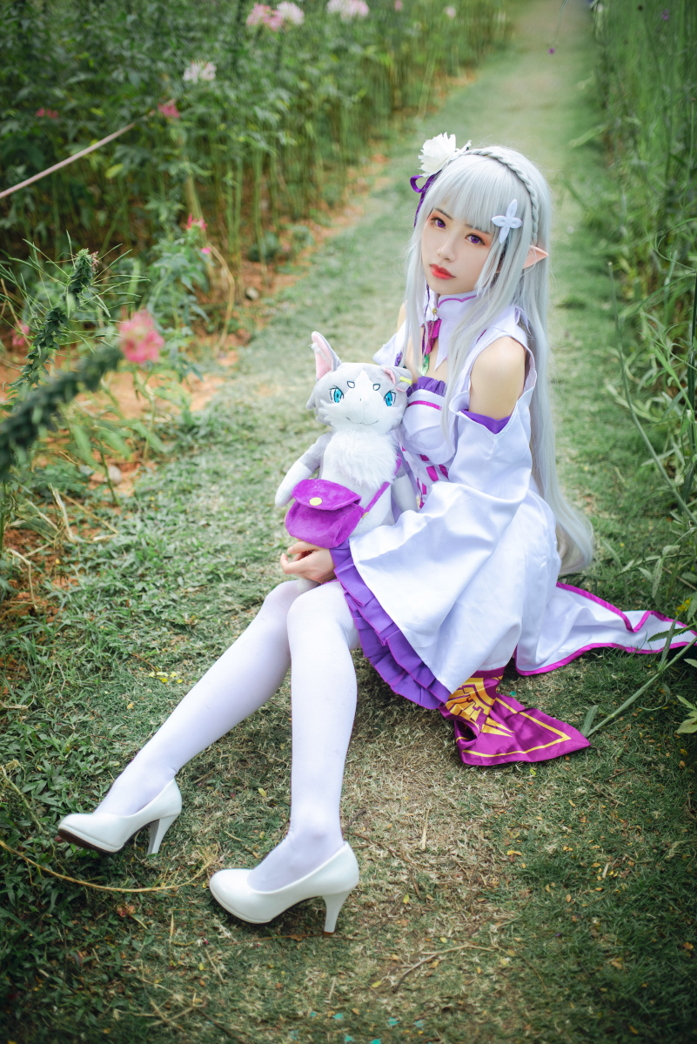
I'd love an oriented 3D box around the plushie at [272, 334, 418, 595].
[{"bbox_3d":[-0.004,-0.090,1.530,0.210,0.385,0.170,3,22,5],"label":"plushie"}]

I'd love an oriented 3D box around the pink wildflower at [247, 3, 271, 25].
[{"bbox_3d":[-0.358,-2.054,4.100,0.100,0.090,0.100,-2,31,-4],"label":"pink wildflower"}]

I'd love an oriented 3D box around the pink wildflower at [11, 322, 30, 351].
[{"bbox_3d":[-0.840,-0.476,2.600,0.055,0.065,0.055,-10,32,-16],"label":"pink wildflower"}]

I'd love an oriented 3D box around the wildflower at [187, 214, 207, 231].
[{"bbox_3d":[-0.447,-0.886,3.000,0.062,0.055,0.062,-4,31,-7],"label":"wildflower"}]

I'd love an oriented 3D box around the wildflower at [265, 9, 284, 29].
[{"bbox_3d":[-0.299,-2.032,4.100,0.080,0.075,0.080,-2,31,-3],"label":"wildflower"}]

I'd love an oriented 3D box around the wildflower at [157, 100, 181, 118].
[{"bbox_3d":[-0.583,-1.342,3.300,0.080,0.062,0.080,-5,31,-8],"label":"wildflower"}]

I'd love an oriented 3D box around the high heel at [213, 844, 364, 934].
[{"bbox_3d":[-0.097,0.497,1.448,0.222,0.155,0.080,10,32,16],"label":"high heel"}]

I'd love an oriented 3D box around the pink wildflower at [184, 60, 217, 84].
[{"bbox_3d":[-0.513,-1.552,3.500,0.112,0.085,0.112,-4,31,-7],"label":"pink wildflower"}]

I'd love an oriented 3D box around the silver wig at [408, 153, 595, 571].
[{"bbox_3d":[0.275,-0.216,1.805,0.270,0.860,0.340,22,37,32],"label":"silver wig"}]

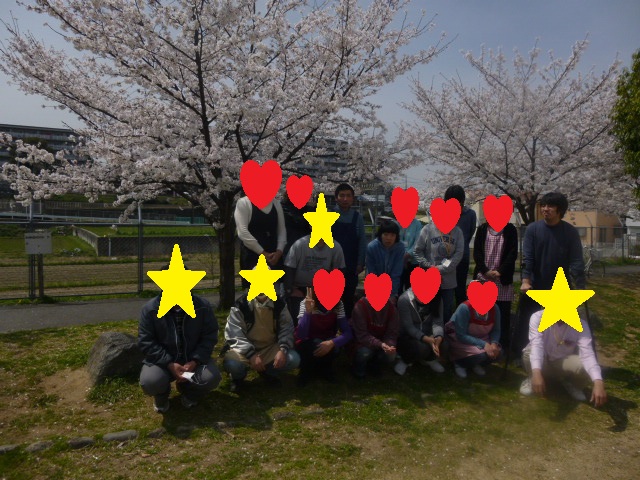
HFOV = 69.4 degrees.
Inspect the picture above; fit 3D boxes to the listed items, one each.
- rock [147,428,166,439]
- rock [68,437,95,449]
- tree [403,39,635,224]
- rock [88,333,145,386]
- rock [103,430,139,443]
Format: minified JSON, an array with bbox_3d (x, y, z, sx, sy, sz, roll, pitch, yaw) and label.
[{"bbox_3d":[-0.985,1.168,2.785,0.115,0.055,0.090,0,0,-19],"label":"rock"},{"bbox_3d":[-1.373,1.165,2.660,0.135,0.060,0.095,0,0,-19],"label":"rock"},{"bbox_3d":[4.799,-1.851,10.900,5.600,5.600,5.400,-1,2,-20],"label":"tree"},{"bbox_3d":[-1.640,1.000,3.950,0.620,0.380,0.460,0,0,-14],"label":"rock"},{"bbox_3d":[-1.183,1.165,2.740,0.195,0.060,0.105,0,0,-19],"label":"rock"}]

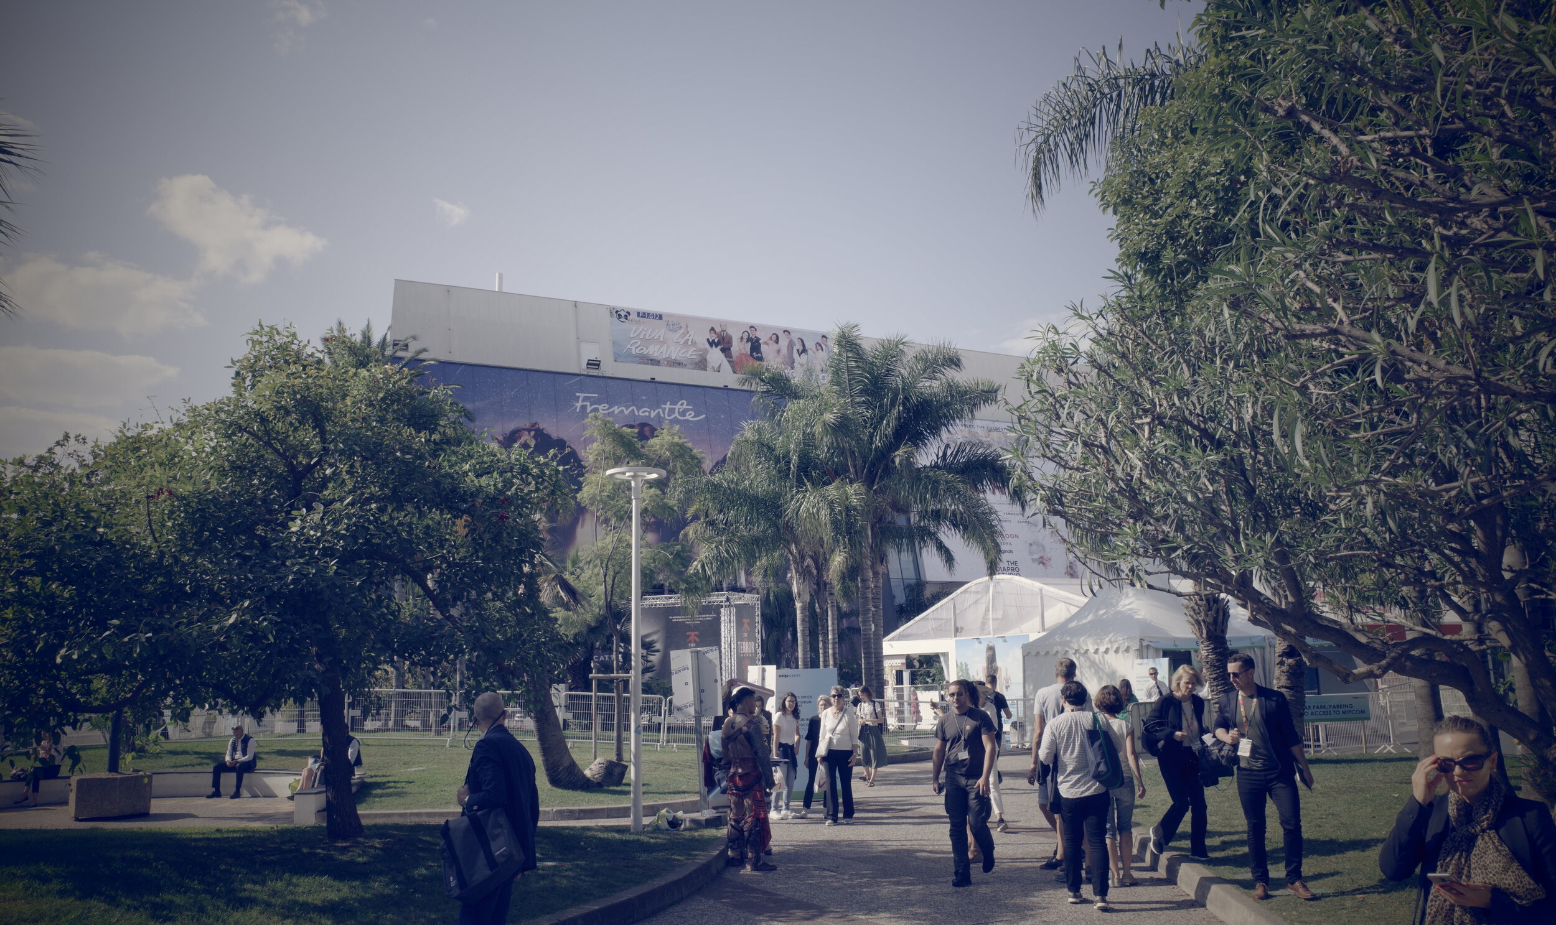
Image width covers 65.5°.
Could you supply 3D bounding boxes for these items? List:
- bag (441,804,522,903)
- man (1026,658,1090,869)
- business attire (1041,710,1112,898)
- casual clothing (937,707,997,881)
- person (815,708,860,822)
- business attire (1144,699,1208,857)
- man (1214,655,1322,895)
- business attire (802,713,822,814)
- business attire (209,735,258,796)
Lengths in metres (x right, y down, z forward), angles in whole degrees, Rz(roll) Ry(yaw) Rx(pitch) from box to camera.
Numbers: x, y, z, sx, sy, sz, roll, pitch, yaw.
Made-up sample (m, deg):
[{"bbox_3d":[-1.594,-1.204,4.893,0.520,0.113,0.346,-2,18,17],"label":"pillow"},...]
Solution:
[{"bbox_3d":[-1.467,1.937,6.000,0.370,0.360,0.140,-24,-18,19],"label":"bag"},{"bbox_3d":[2.537,2.743,11.018,0.580,1.870,0.500,-3,-11,11],"label":"man"},{"bbox_3d":[2.288,2.608,9.388,0.510,1.380,0.360,-1,-10,-3],"label":"business attire"},{"bbox_3d":[1.651,2.830,10.571,0.480,1.430,0.400,-4,-11,15],"label":"casual clothing"},{"bbox_3d":[0.750,3.785,15.272,0.540,1.380,0.360,-2,-10,3],"label":"person"},{"bbox_3d":[3.534,2.770,10.746,0.520,1.420,0.480,3,-11,-20],"label":"business attire"},{"bbox_3d":[3.610,2.297,9.000,0.680,1.800,0.450,-8,-12,33],"label":"man"},{"bbox_3d":[0.578,3.911,15.939,0.460,1.310,0.360,-4,-11,14],"label":"business attire"},{"bbox_3d":[-9.456,5.194,20.850,0.600,1.060,0.780,-4,-11,14],"label":"business attire"}]

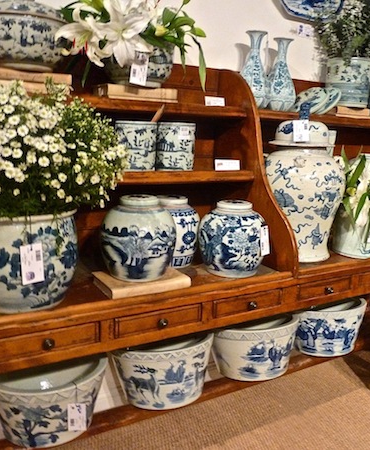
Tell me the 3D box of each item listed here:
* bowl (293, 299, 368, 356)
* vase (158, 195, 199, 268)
[{"bbox_3d":[0.644,0.441,1.972,0.331,0.222,0.331,-5,11,-29],"label":"bowl"},{"bbox_3d":[-0.050,0.021,1.671,0.216,0.259,0.216,1,10,0],"label":"vase"}]

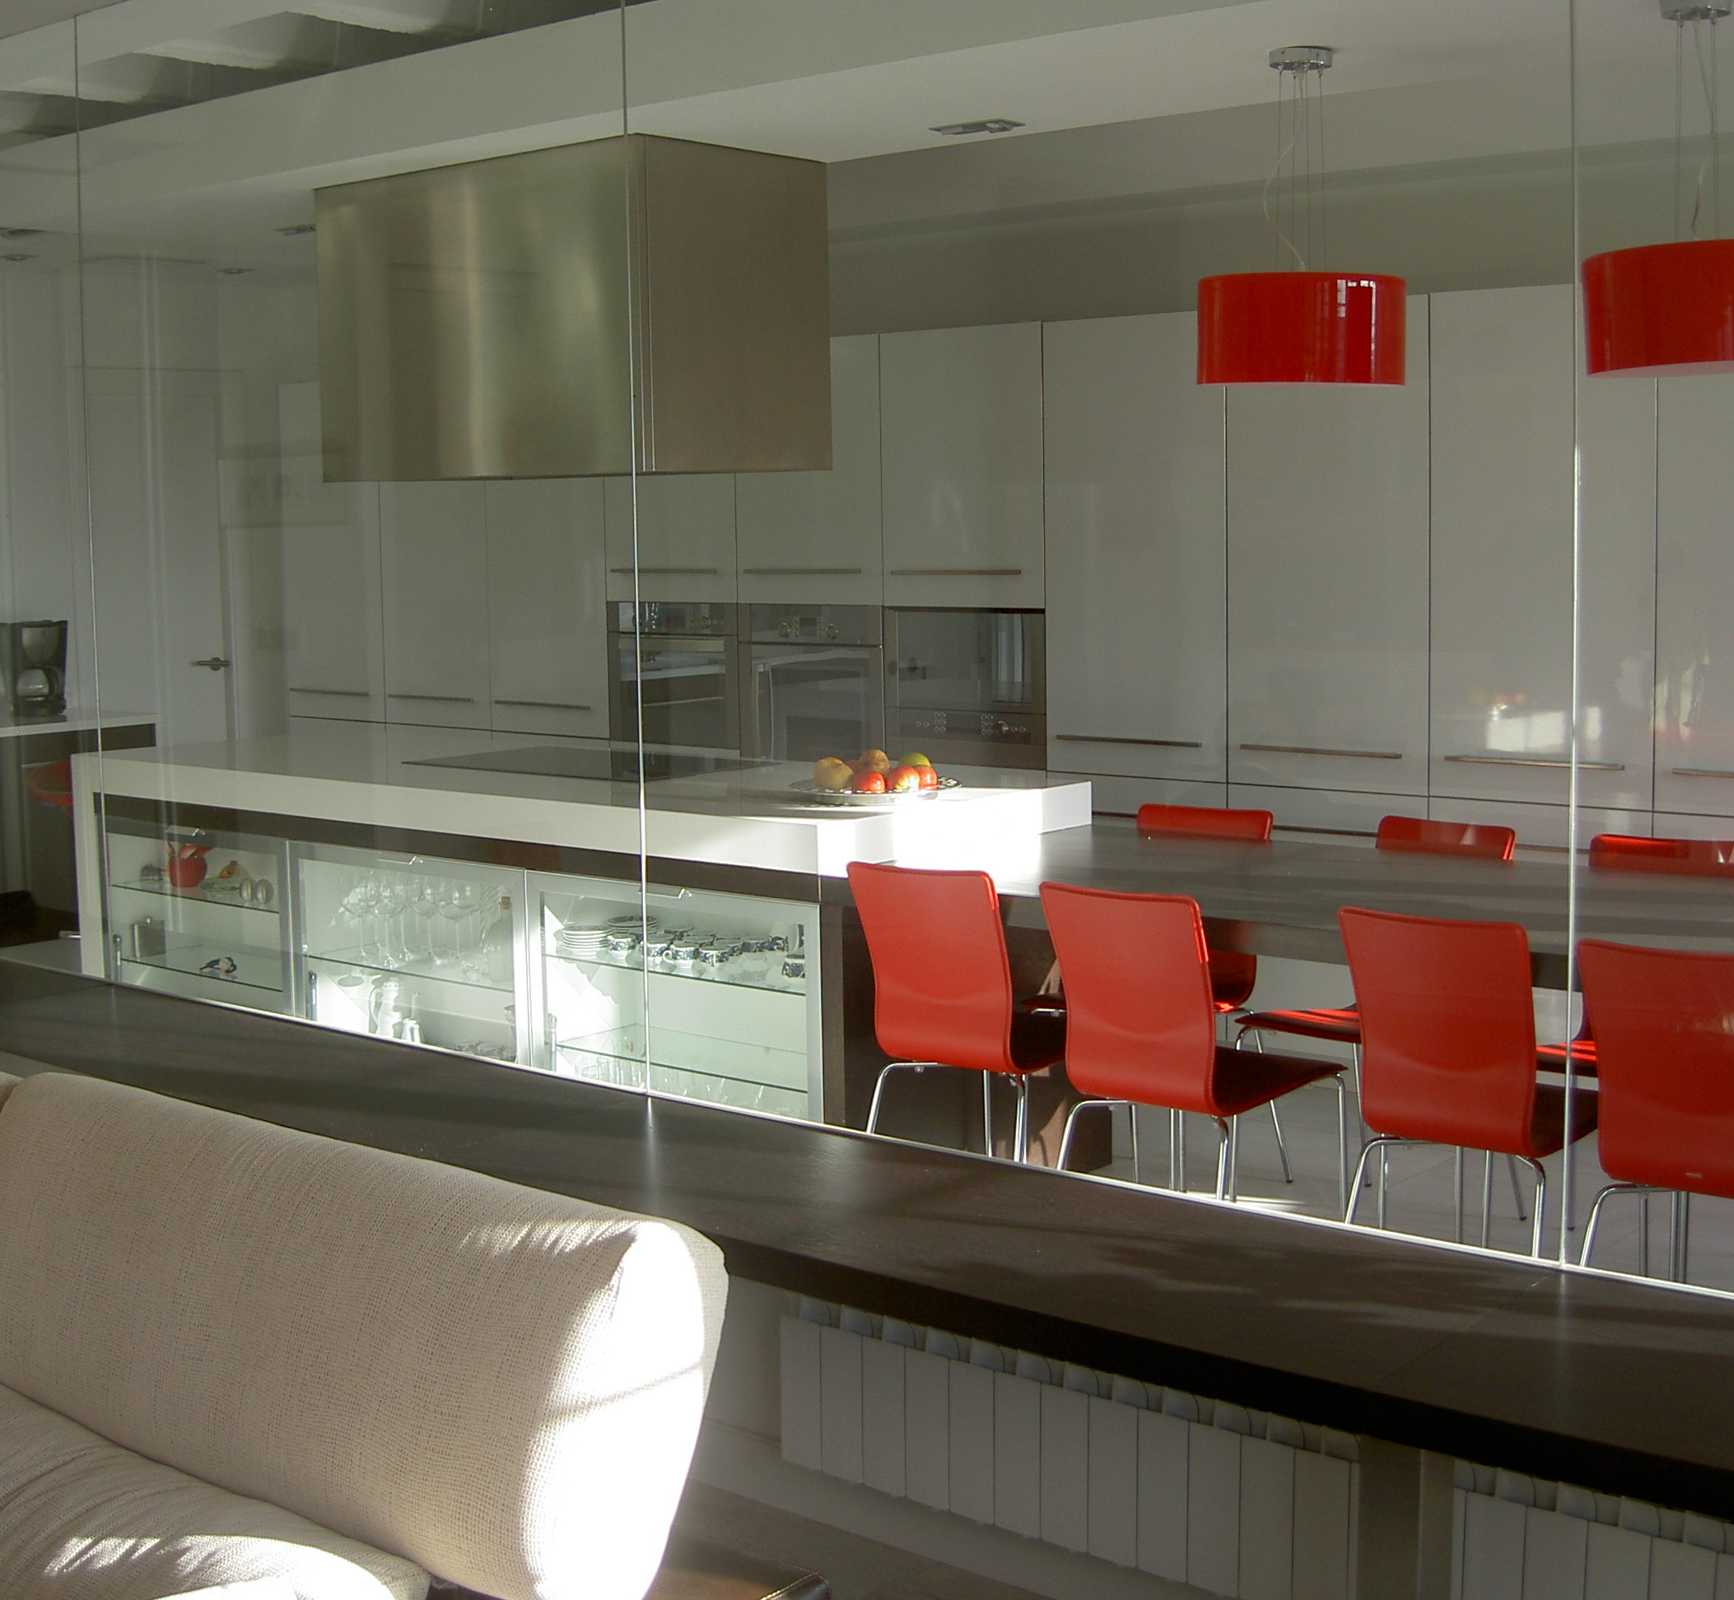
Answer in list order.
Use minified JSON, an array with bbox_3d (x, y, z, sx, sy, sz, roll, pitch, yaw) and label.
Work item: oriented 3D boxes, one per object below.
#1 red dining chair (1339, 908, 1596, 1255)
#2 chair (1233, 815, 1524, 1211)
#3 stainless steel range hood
[{"bbox_3d":[1.059,0.593,4.116,0.440,0.860,0.520,5,9,41],"label":"red dining chair"},{"bbox_3d":[1.095,0.492,5.010,0.440,0.860,0.520,5,9,41],"label":"chair"},{"bbox_3d":[-0.752,-1.187,6.030,1.204,0.757,0.648,5,9,41],"label":"stainless steel range hood"}]

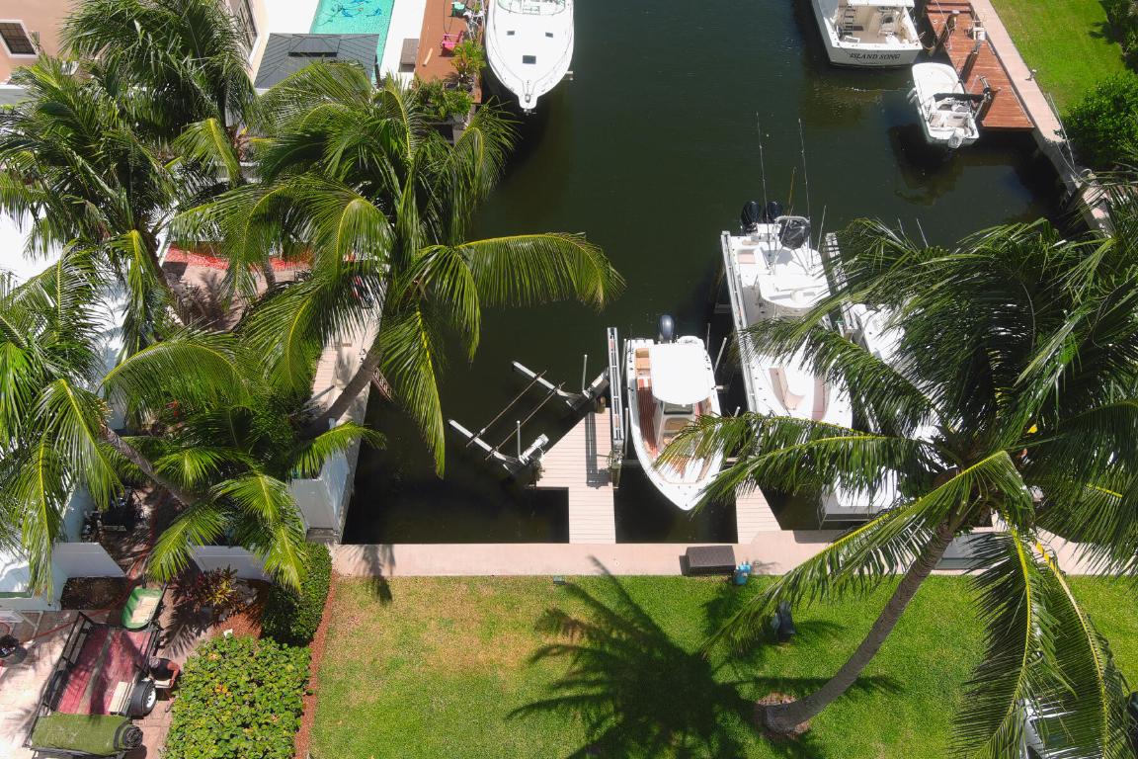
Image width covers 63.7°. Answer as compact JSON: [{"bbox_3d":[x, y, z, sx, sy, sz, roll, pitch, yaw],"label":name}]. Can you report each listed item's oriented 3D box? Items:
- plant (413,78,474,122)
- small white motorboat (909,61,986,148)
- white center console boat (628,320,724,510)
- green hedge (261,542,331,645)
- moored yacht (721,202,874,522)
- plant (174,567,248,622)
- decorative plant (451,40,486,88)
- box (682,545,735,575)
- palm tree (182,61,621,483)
[{"bbox_3d":[-5.000,-11.242,36.833,2.250,1.100,1.200,0,48,0],"label":"plant"},{"bbox_3d":[14.900,-10.896,36.320,2.100,1.400,5.300,4,48,3],"label":"small white motorboat"},{"bbox_3d":[2.760,0.884,23.582,2.450,2.700,6.750,0,45,0],"label":"white center console boat"},{"bbox_3d":[-6.600,5.208,22.223,1.200,1.000,2.200,0,48,0],"label":"green hedge"},{"bbox_3d":[6.600,-1.852,27.235,3.100,4.200,11.300,0,48,0],"label":"moored yacht"},{"bbox_3d":[-8.750,5.180,22.417,1.600,0.750,1.050,0,48,0],"label":"plant"},{"bbox_3d":[-4.150,-13.118,38.186,1.400,1.400,1.200,0,48,0],"label":"decorative plant"},{"bbox_3d":[3.560,4.581,23.111,1.160,0.520,0.580,-2,48,-2],"label":"box"},{"bbox_3d":[-3.500,-0.913,22.150,9.300,9.300,8.600,0,48,0],"label":"palm tree"}]

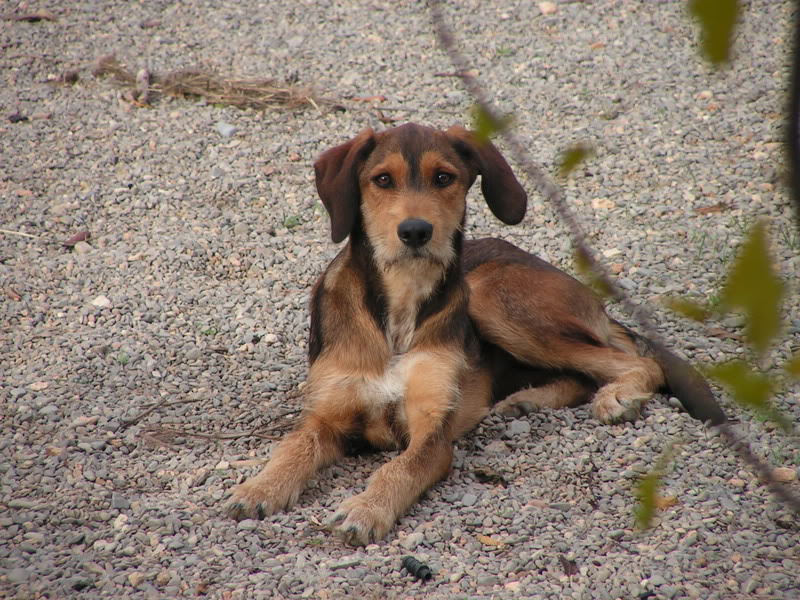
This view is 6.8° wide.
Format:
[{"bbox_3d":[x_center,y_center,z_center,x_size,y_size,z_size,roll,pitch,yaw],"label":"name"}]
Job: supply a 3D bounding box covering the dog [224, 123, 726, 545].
[{"bbox_3d":[0.069,-0.012,7.438,0.370,0.380,0.690,9,18,31],"label":"dog"}]

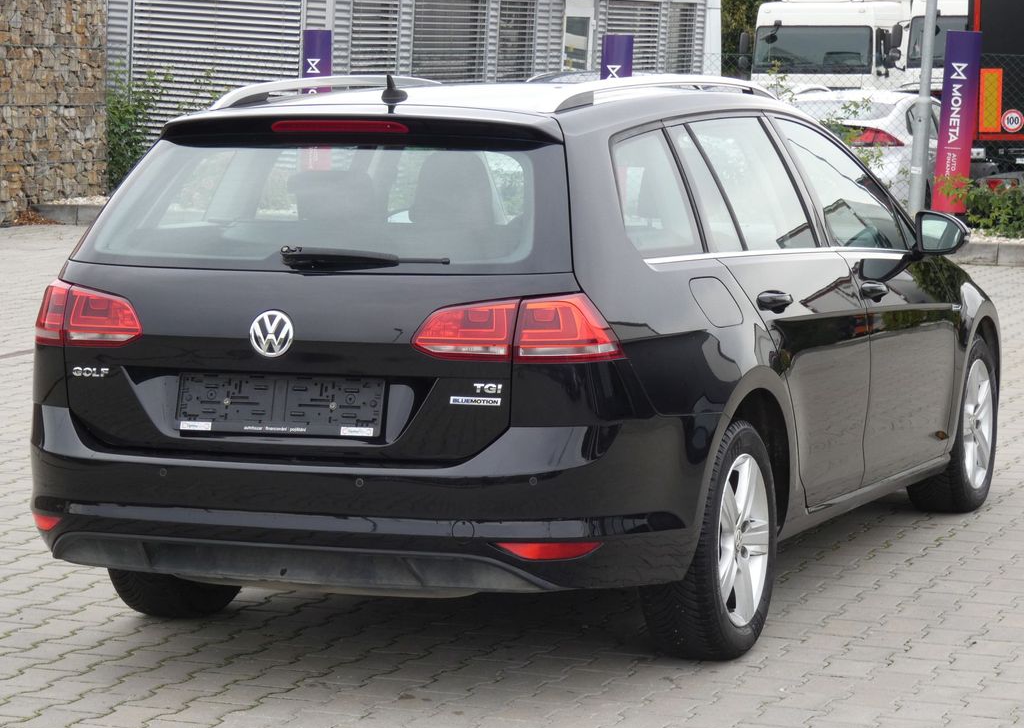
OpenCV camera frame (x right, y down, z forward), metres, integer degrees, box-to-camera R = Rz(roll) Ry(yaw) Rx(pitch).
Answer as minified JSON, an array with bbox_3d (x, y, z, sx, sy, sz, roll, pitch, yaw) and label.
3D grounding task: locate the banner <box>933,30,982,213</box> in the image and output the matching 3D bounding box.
[{"bbox_3d":[3.689,-2.011,23.300,0.300,1.500,0.100,5,6,14],"label":"banner"}]

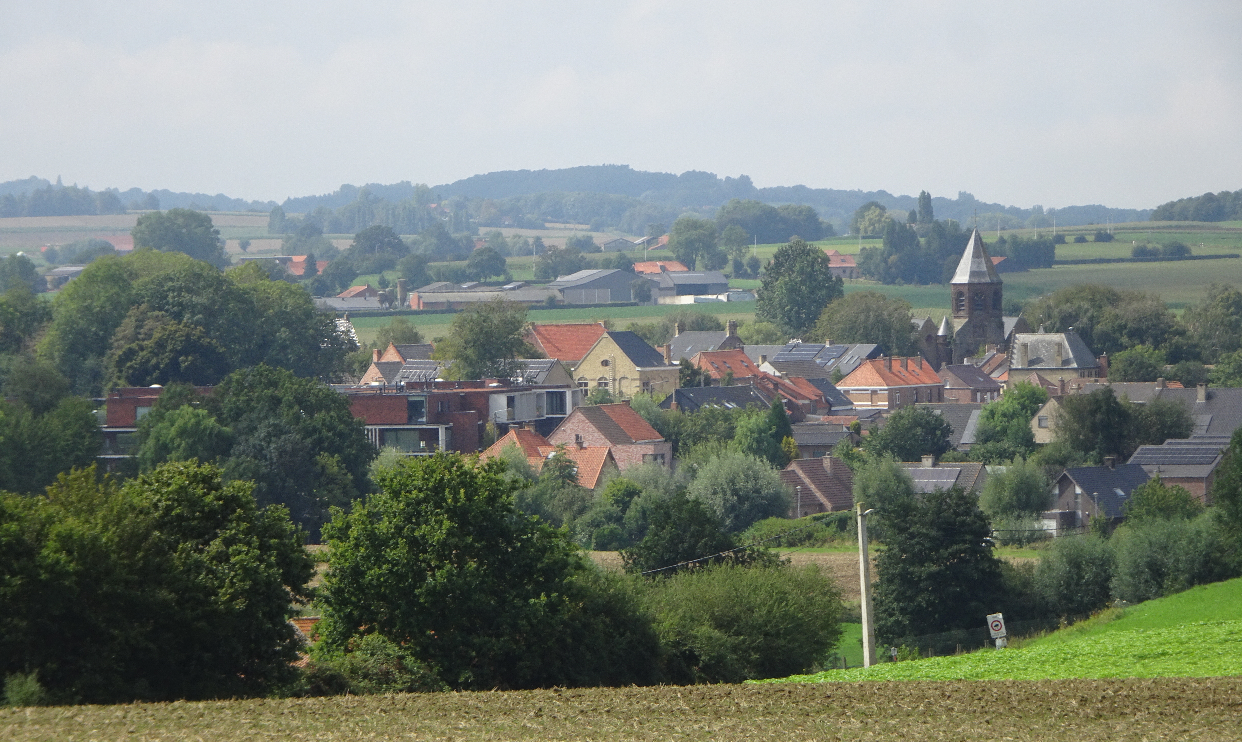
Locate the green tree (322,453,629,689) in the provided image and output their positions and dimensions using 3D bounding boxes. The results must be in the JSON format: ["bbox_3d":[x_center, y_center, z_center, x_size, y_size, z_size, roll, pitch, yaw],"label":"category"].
[{"bbox_3d":[-5.906,8.513,260.000,12.400,10.600,11.500,-1,1,-1],"label":"green tree"}]

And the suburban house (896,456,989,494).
[{"bbox_3d":[30.011,12.087,605.000,10.800,7.000,9.000,0,2,36],"label":"suburban house"}]

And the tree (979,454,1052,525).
[{"bbox_3d":[36.041,11.187,585.069,6.500,7.000,6.200,0,1,0],"label":"tree"}]

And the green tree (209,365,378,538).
[{"bbox_3d":[-29.638,7.421,578.000,14.800,16.000,14.000,-1,1,-3],"label":"green tree"}]

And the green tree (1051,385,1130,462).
[{"bbox_3d":[51.014,6.972,690.138,8.596,10.700,8.596,-1,1,0],"label":"green tree"}]

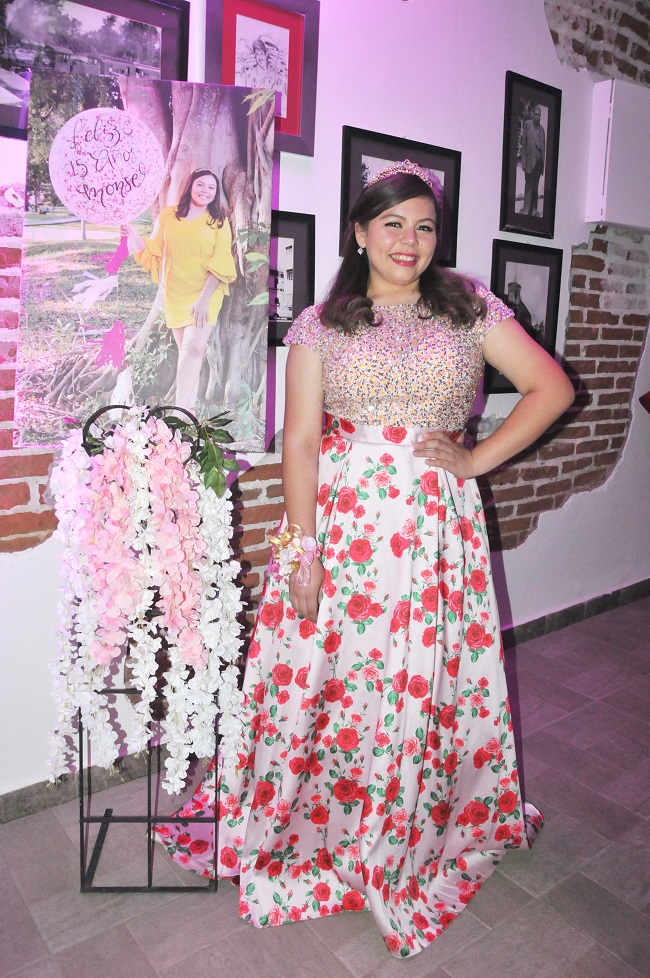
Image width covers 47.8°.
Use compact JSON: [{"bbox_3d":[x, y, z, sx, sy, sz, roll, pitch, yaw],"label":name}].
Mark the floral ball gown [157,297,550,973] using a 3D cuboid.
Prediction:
[{"bbox_3d":[0.086,0.226,1.717,0.990,1.334,0.760,0,11,-7],"label":"floral ball gown"}]

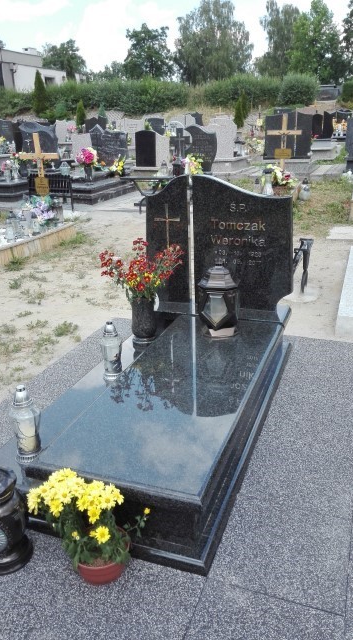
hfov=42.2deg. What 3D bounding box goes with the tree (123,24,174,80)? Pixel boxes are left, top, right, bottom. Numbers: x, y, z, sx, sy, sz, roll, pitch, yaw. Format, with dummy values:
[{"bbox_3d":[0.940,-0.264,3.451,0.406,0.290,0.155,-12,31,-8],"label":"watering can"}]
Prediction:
[{"bbox_3d":[-3.363,-31.049,55.000,6.000,8.000,6.000,-2,20,-2],"label":"tree"}]

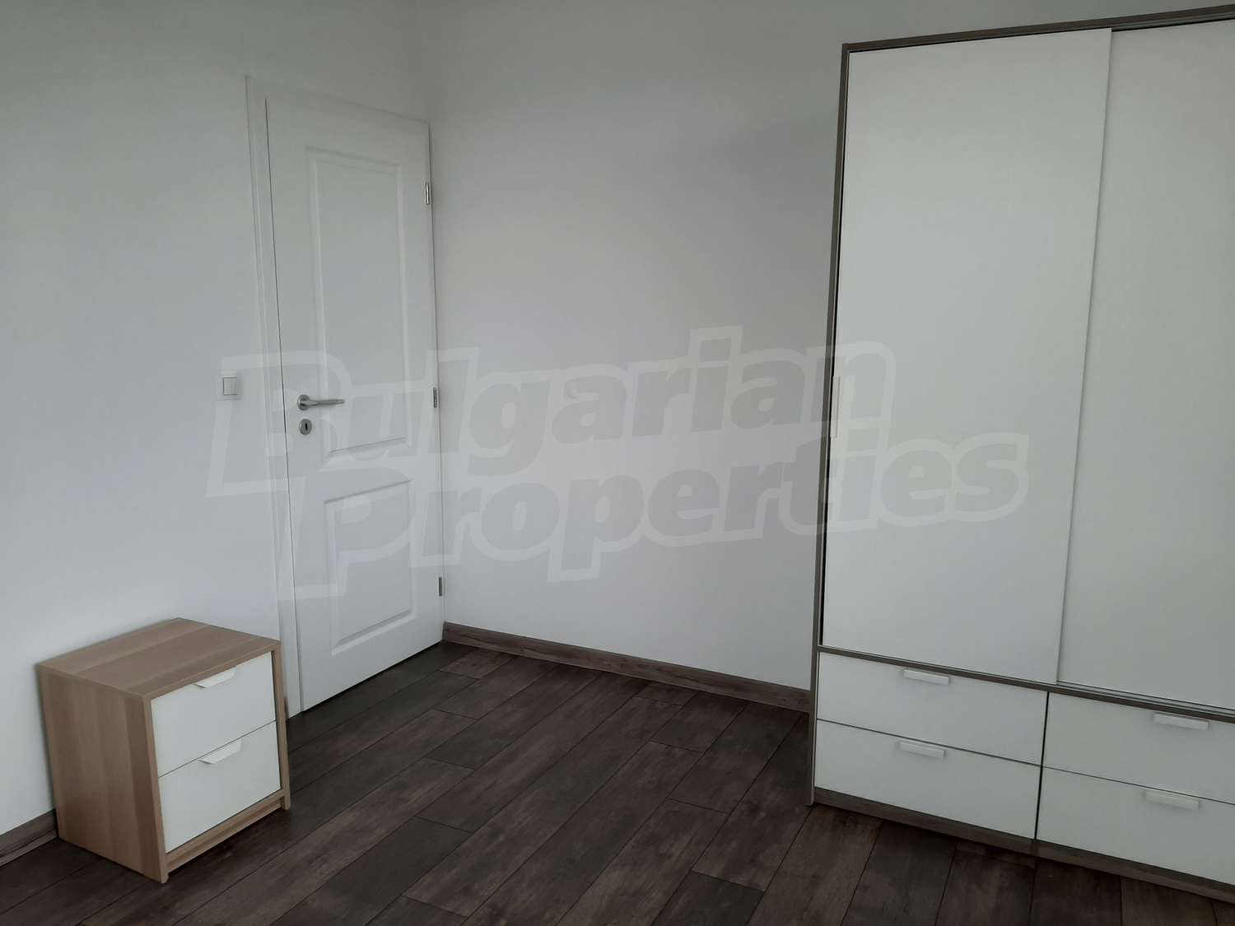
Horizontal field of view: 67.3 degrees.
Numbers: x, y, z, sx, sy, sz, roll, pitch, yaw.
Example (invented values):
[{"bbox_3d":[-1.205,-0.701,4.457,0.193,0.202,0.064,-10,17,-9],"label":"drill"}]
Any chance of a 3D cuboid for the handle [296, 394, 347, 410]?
[{"bbox_3d":[-1.000,-0.208,3.138,0.055,0.053,0.161,5,11,26],"label":"handle"}]

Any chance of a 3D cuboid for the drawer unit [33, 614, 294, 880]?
[{"bbox_3d":[-1.200,0.741,2.492,0.417,0.485,0.404,5,11,27],"label":"drawer unit"}]

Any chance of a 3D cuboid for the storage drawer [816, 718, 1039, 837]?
[{"bbox_3d":[0.917,0.805,2.688,0.569,0.200,0.480,5,11,26],"label":"storage drawer"}]

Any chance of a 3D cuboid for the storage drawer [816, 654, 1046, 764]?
[{"bbox_3d":[0.917,0.607,2.653,0.569,0.196,0.480,5,11,26],"label":"storage drawer"}]

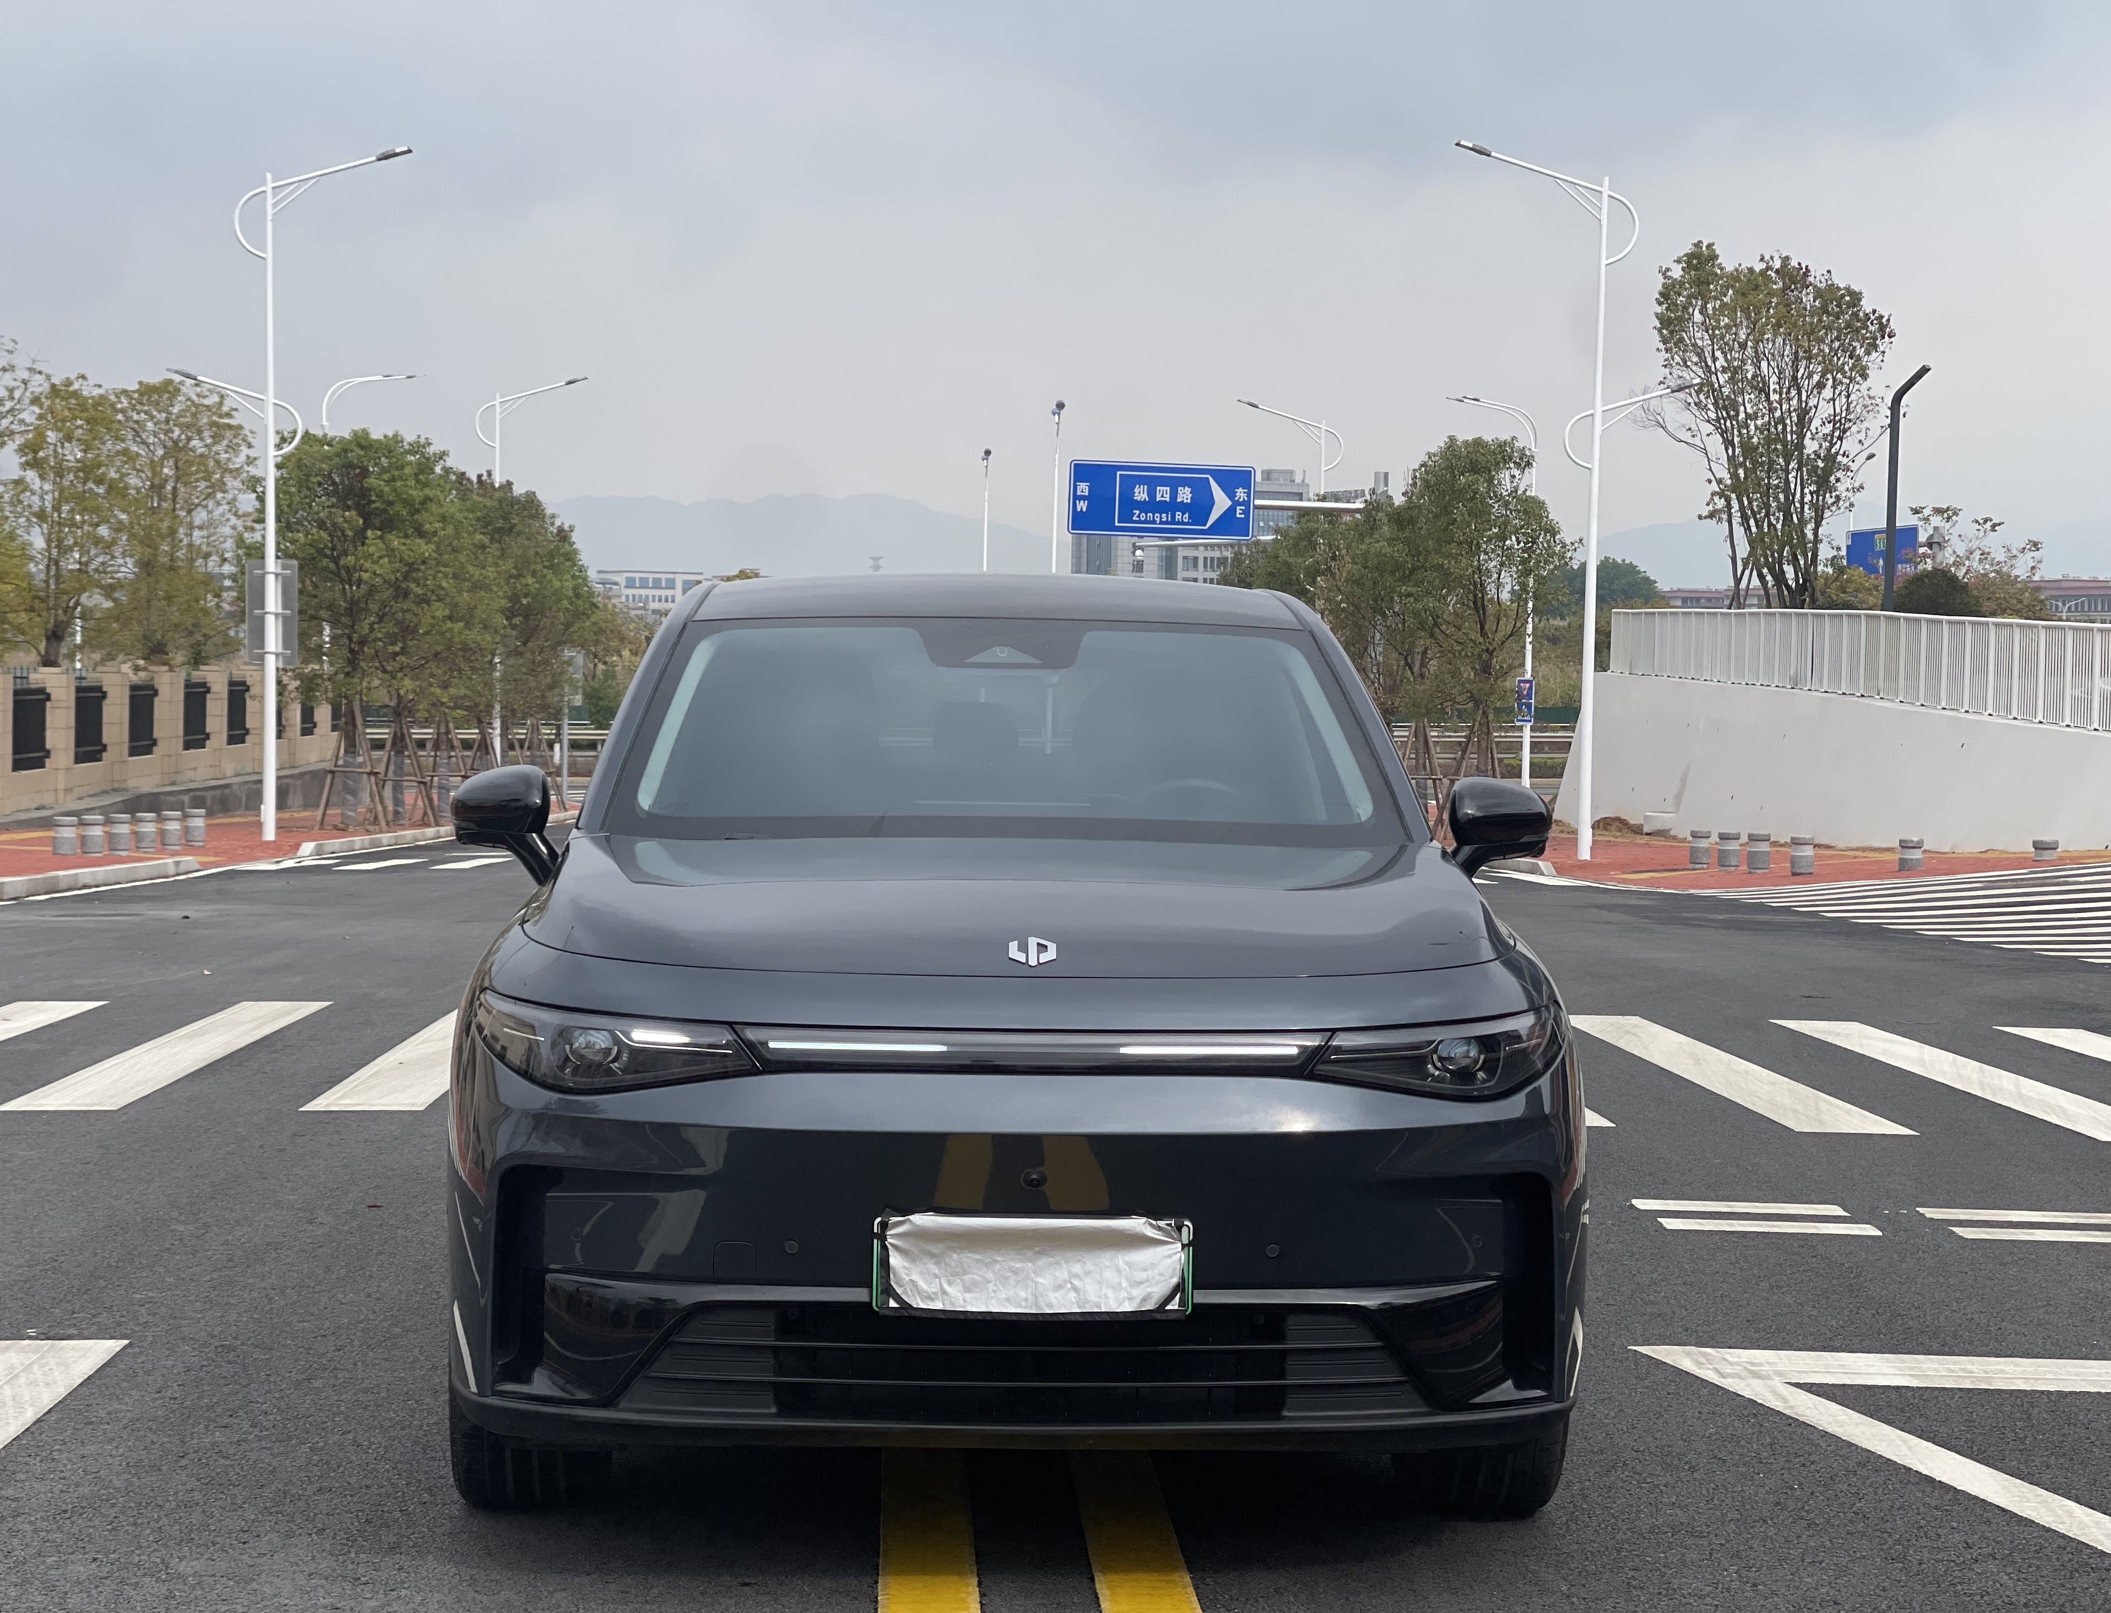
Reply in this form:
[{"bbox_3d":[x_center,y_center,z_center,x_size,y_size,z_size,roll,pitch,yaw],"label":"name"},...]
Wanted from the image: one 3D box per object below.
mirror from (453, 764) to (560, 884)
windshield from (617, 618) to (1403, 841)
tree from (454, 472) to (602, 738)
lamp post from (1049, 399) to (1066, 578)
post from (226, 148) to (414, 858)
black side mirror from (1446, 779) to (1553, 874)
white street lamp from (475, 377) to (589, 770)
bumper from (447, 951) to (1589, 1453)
[{"bbox_3d":[-1.060,0.034,7.680,0.220,0.220,0.170,1,1,-2],"label":"mirror"},{"bbox_3d":[-0.095,-0.157,7.790,1.570,0.500,0.860,1,1,-2],"label":"windshield"},{"bbox_3d":[-12.168,-3.985,92.000,3.600,7.400,3.500,1,1,0],"label":"tree"},{"bbox_3d":[-0.038,-4.659,90.000,0.350,9.100,2.200,1,1,-1],"label":"lamp post"},{"bbox_3d":[-9.650,-4.114,52.200,2.450,9.100,0.320,1,1,-2],"label":"post"},{"bbox_3d":[0.863,0.039,7.750,0.220,0.205,0.170,1,1,-2],"label":"black side mirror"},{"bbox_3d":[-10.820,-4.307,82.200,2.400,9.100,0.320,1,1,-2],"label":"white street lamp"},{"bbox_3d":[-0.044,0.612,6.358,1.900,0.730,0.620,1,1,-2],"label":"bumper"}]

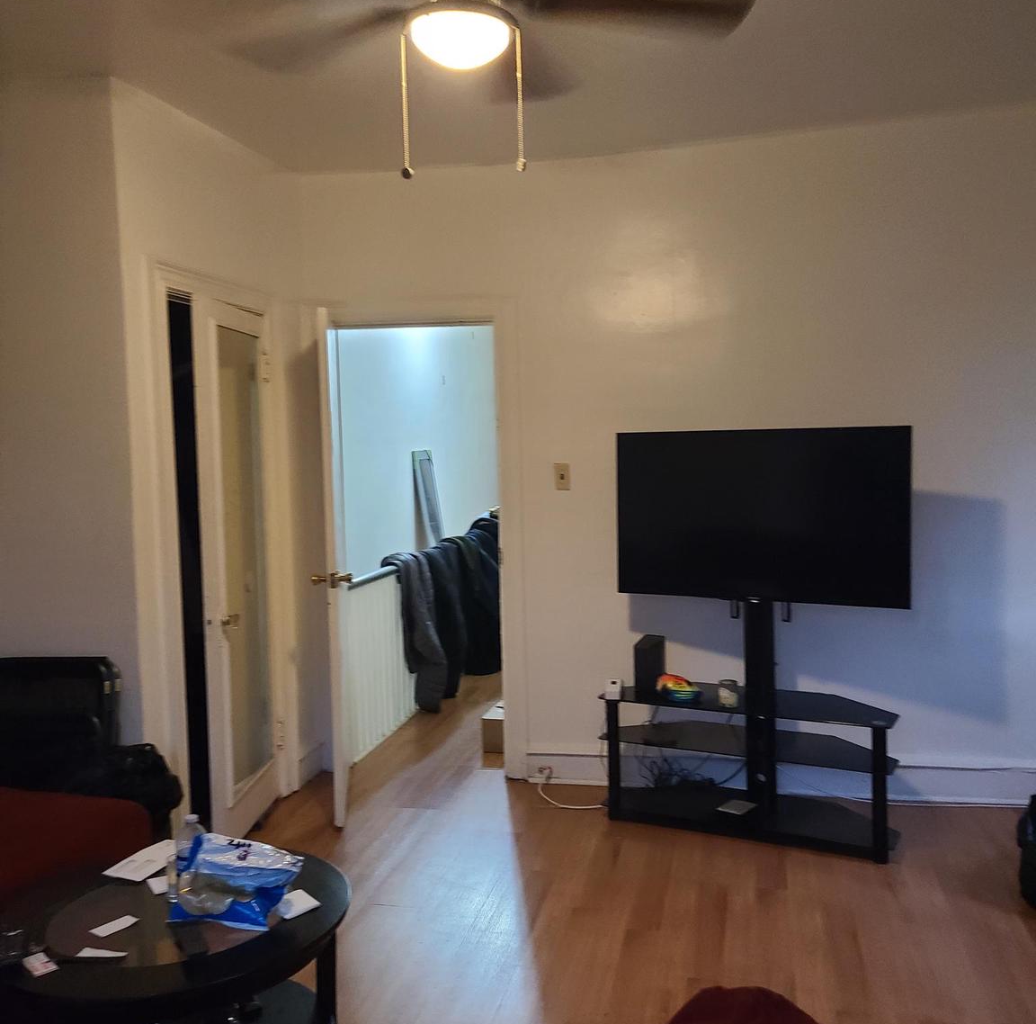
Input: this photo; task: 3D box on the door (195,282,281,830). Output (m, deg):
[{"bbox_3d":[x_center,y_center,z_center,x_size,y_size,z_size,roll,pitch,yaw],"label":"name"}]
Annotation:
[{"bbox_3d":[-1.058,0.246,3.903,0.040,1.980,0.710,-1,4,6],"label":"door"}]

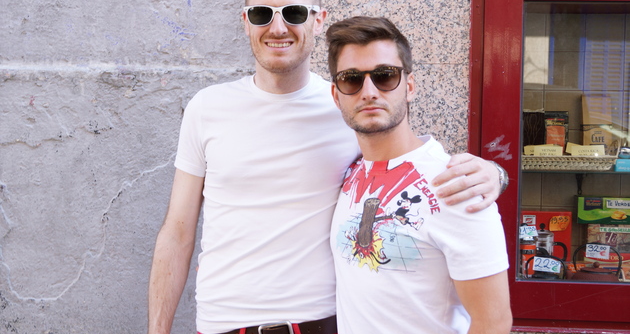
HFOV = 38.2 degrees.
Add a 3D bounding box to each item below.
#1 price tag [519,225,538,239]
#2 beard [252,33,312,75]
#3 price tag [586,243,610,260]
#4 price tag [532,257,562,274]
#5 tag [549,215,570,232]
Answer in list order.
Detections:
[{"bbox_3d":[0.575,0.175,2.450,0.053,0.030,0.004,-3,4,5],"label":"price tag"},{"bbox_3d":[-0.068,-0.234,1.895,0.130,0.090,0.090,1,4,6],"label":"beard"},{"bbox_3d":[0.760,0.227,2.440,0.063,0.036,0.004,5,4,5],"label":"price tag"},{"bbox_3d":[0.603,0.254,2.360,0.072,0.037,0.004,9,4,2],"label":"price tag"},{"bbox_3d":[0.678,0.157,2.520,0.057,0.041,0.004,4,4,5],"label":"tag"}]

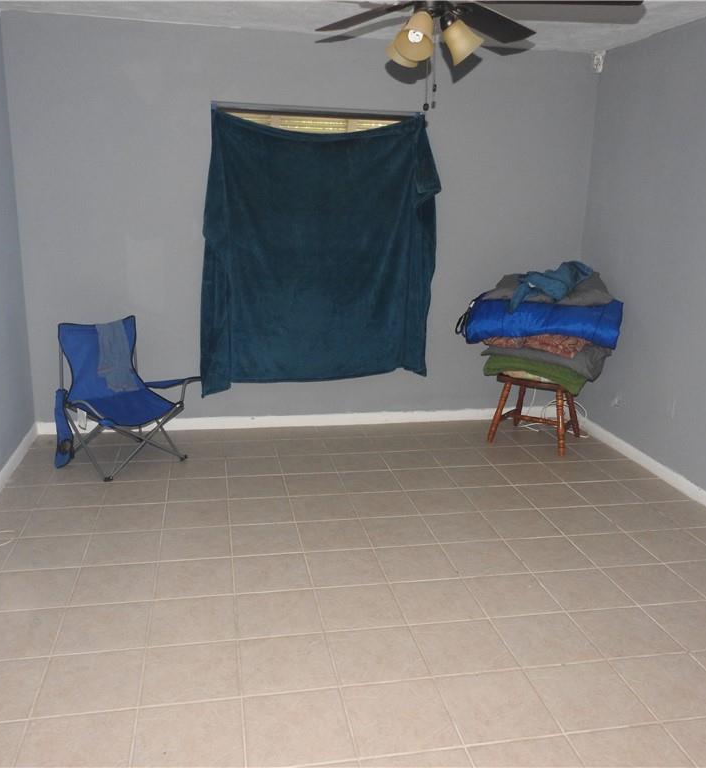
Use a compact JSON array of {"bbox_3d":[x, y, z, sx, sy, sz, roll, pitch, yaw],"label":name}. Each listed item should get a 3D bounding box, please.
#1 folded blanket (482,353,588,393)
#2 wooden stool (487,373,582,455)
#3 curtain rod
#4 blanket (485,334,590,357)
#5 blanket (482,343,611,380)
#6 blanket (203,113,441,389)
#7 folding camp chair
[{"bbox_3d":[1.205,-0.089,4.562,0.580,0.130,0.450,9,16,28],"label":"folded blanket"},{"bbox_3d":[1.221,0.159,4.645,0.480,0.430,0.480,9,16,28],"label":"wooden stool"},{"bbox_3d":[-0.195,-1.657,4.301,1.299,0.040,0.060,-1,14,-11],"label":"curtain rod"},{"bbox_3d":[1.181,-0.277,4.567,0.560,0.100,0.420,9,16,28],"label":"blanket"},{"bbox_3d":[1.231,-0.186,4.560,0.680,0.140,0.500,9,16,28],"label":"blanket"},{"bbox_3d":[-0.199,-0.809,4.500,1.531,1.775,0.090,-1,14,-11],"label":"blanket"},{"bbox_3d":[-1.295,0.047,4.061,0.580,0.790,0.720,14,19,40],"label":"folding camp chair"}]

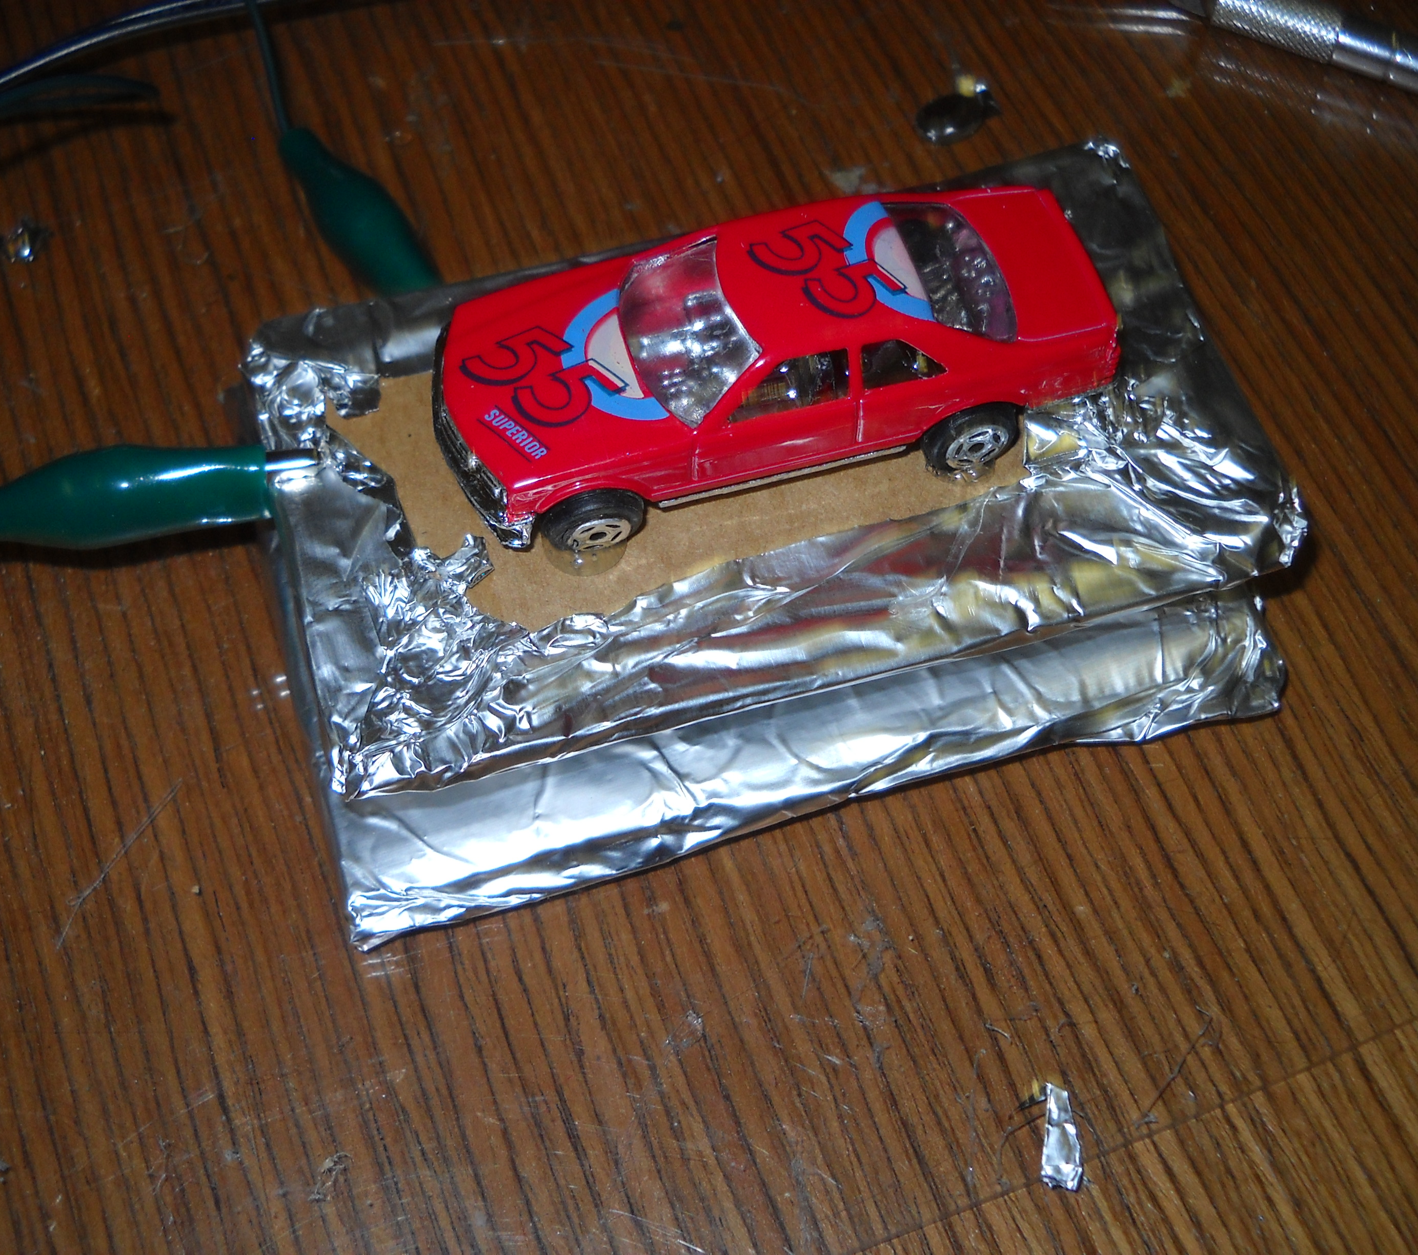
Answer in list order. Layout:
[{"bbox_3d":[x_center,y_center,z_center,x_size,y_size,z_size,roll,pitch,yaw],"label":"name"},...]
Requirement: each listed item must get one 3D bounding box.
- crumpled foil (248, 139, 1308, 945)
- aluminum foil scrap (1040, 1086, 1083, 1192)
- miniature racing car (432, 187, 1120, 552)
[{"bbox_3d":[0.007,-0.014,0.249,0.120,0.018,0.080,-14,62,-8],"label":"crumpled foil"},{"bbox_3d":[0.039,0.056,0.219,0.004,0.003,0.011,2,61,1],"label":"aluminum foil scrap"},{"bbox_3d":[0.009,-0.034,0.238,0.077,0.023,0.031,-14,62,-8],"label":"miniature racing car"}]

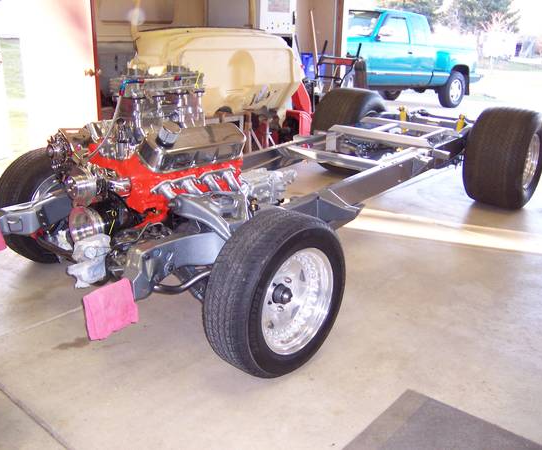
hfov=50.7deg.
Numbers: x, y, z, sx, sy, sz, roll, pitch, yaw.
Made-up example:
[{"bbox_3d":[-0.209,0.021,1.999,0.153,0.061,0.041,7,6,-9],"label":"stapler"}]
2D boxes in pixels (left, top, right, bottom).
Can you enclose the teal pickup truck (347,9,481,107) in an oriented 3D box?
[{"bbox_3d":[2.170,-3.360,11.600,5.500,1.860,1.950,-13,24,-43],"label":"teal pickup truck"}]

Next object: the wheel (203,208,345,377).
[{"bbox_3d":[0.033,0.265,2.228,0.205,0.638,0.638,19,26,39],"label":"wheel"}]

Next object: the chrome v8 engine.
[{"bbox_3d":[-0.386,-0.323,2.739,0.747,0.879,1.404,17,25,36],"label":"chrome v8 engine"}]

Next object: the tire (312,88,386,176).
[{"bbox_3d":[0.712,-0.843,5.162,0.402,0.733,0.733,17,25,36],"label":"tire"}]

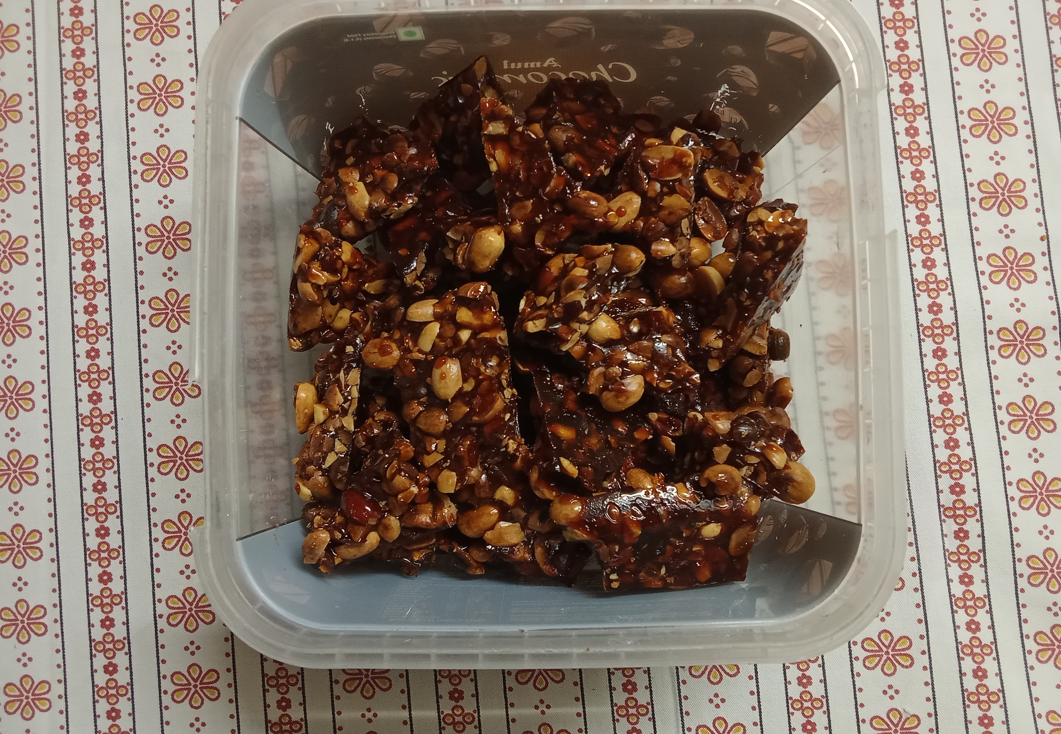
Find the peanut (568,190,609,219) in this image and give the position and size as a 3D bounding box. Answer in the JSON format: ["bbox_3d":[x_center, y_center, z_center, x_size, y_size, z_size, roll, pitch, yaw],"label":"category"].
[{"bbox_3d":[0.014,-0.040,0.213,0.010,0.006,0.006,22,86,2],"label":"peanut"}]

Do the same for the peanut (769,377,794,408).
[{"bbox_3d":[0.065,0.007,0.223,0.007,0.007,0.009,24,86,2],"label":"peanut"}]

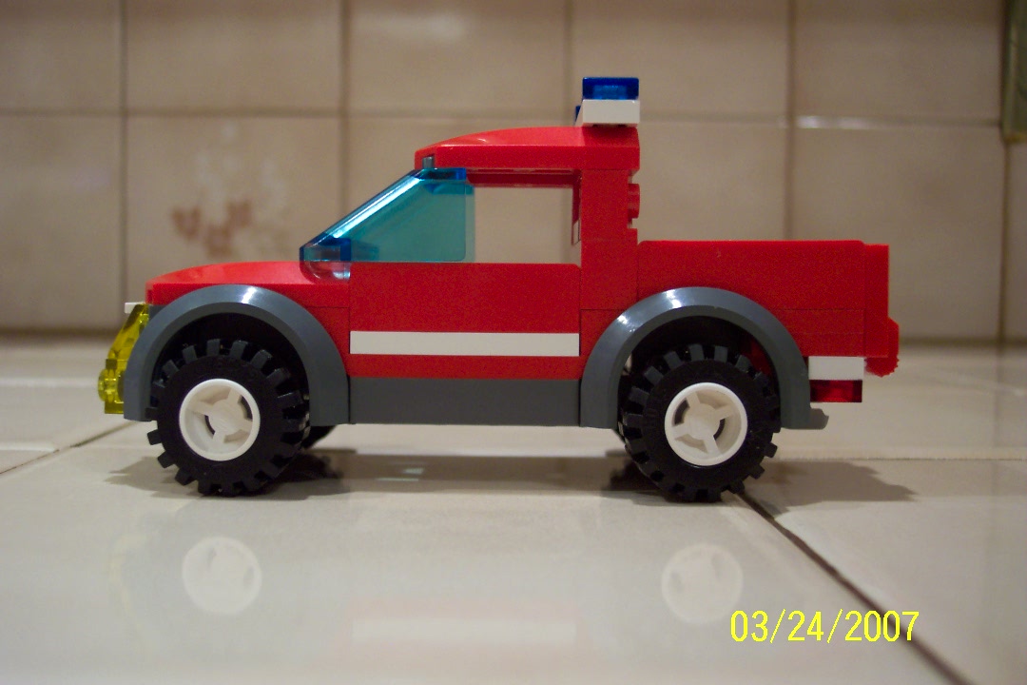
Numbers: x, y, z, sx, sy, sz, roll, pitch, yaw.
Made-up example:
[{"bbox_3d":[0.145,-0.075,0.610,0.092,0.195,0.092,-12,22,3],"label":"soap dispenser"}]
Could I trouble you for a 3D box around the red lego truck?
[{"bbox_3d":[-0.001,-0.009,0.166,0.115,0.057,0.049,0,3,0],"label":"red lego truck"}]

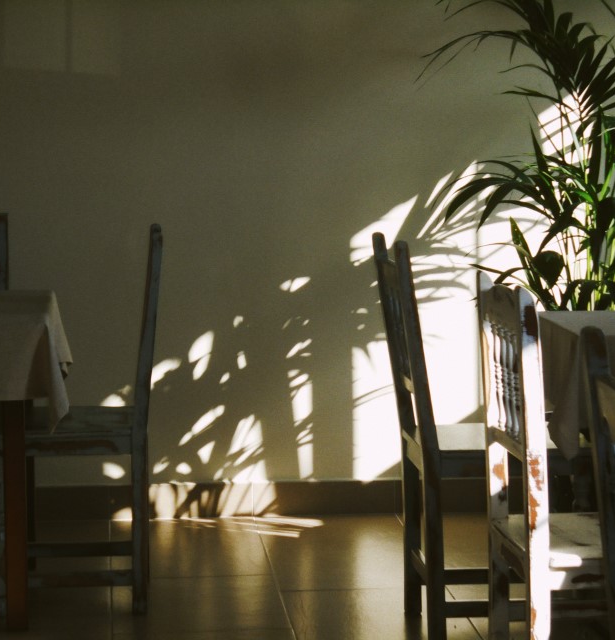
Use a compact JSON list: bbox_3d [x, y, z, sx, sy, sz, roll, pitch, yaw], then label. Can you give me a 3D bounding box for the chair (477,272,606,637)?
[{"bbox_3d":[0.571,0.387,4.327,0.430,0.935,0.455,-1,6,-8],"label":"chair"}]

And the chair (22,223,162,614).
[{"bbox_3d":[-0.585,0.238,5.862,0.440,0.935,0.455,-1,6,-5],"label":"chair"}]

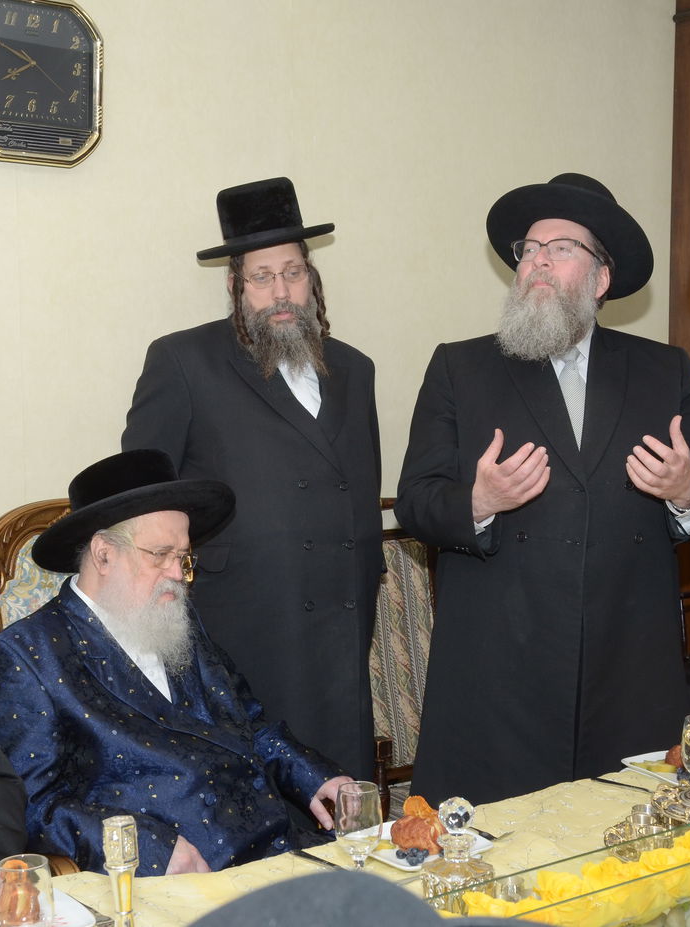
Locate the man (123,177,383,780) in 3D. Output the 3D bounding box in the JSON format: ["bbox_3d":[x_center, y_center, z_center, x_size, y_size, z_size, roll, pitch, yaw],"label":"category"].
[{"bbox_3d":[-0.181,0.336,3.055,0.550,1.800,0.400,-5,8,-38],"label":"man"}]

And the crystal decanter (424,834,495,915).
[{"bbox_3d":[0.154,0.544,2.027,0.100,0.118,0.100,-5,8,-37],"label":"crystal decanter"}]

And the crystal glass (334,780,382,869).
[{"bbox_3d":[0.020,0.518,2.144,0.070,0.139,0.070,0,6,0],"label":"crystal glass"}]

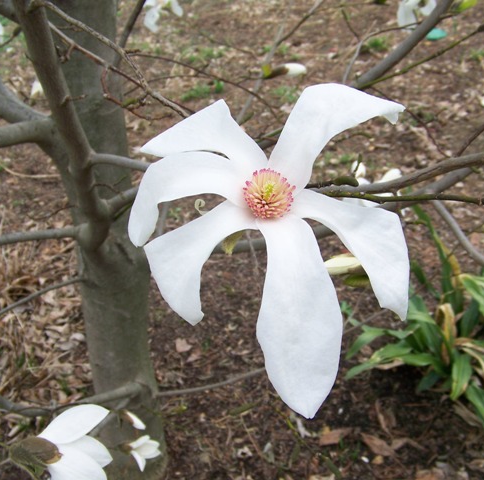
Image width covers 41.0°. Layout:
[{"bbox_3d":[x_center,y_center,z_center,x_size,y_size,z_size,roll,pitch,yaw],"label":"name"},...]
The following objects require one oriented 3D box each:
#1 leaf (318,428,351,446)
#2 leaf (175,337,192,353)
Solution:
[{"bbox_3d":[0.249,0.528,1.735,0.103,0.020,0.044,-21,39,-29],"label":"leaf"},{"bbox_3d":[-0.181,0.331,2.043,0.045,0.015,0.062,-7,34,-11],"label":"leaf"}]

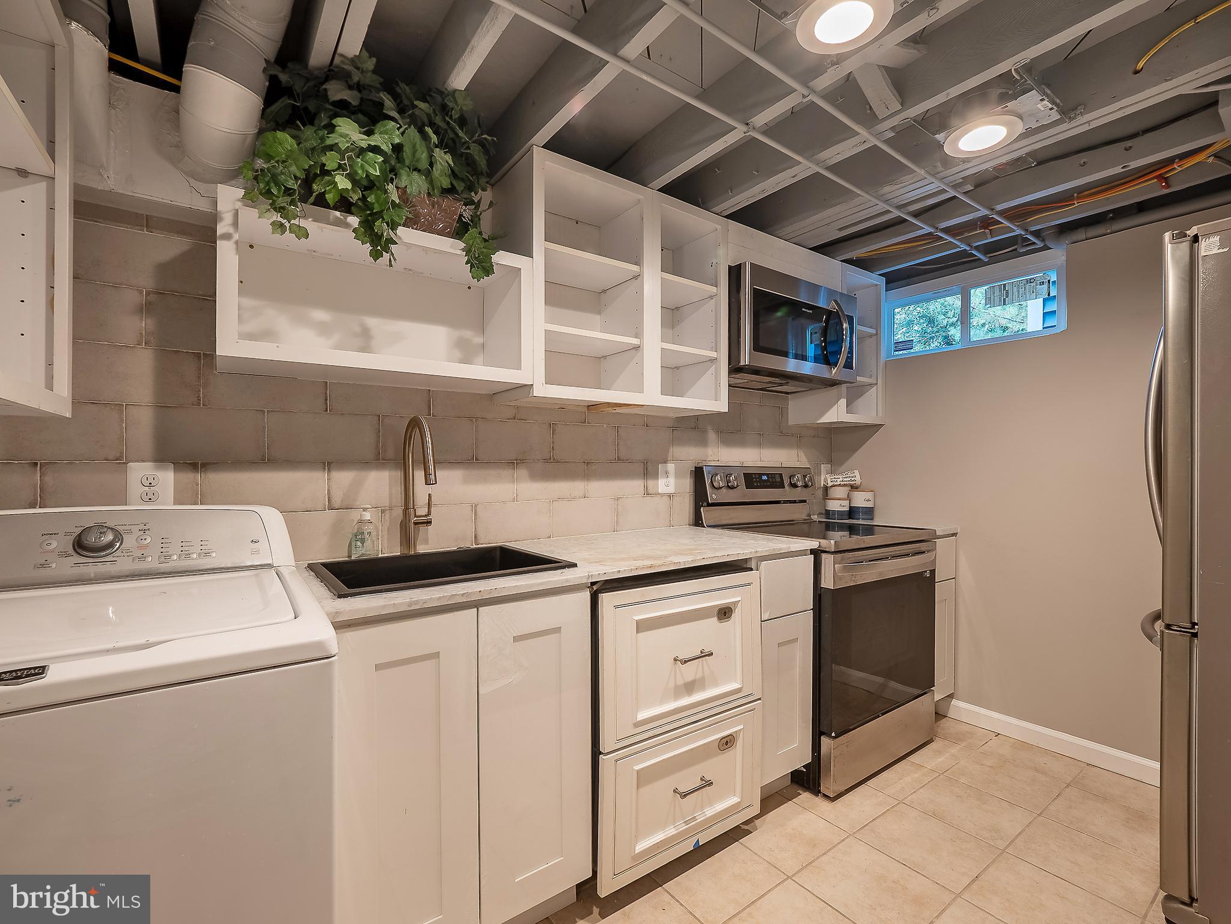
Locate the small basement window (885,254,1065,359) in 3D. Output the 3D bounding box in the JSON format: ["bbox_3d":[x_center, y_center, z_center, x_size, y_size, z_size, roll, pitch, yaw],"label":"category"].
[{"bbox_3d":[1.691,-0.715,2.397,0.070,0.330,0.735,0,0,-36],"label":"small basement window"}]

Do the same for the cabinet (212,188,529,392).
[{"bbox_3d":[-0.676,-0.439,1.493,0.780,0.393,0.321,1,0,-33],"label":"cabinet"}]

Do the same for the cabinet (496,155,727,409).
[{"bbox_3d":[0.013,-0.599,1.941,0.862,0.783,0.321,1,0,-33],"label":"cabinet"}]

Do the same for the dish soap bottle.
[{"bbox_3d":[-0.759,0.210,1.502,0.079,0.159,0.049,0,0,-33],"label":"dish soap bottle"}]

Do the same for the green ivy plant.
[{"bbox_3d":[-0.666,-0.809,1.431,0.653,0.530,0.347,1,0,-33],"label":"green ivy plant"}]

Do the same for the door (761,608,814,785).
[{"bbox_3d":[0.629,0.861,1.842,0.285,0.580,0.025,0,0,-32],"label":"door"}]

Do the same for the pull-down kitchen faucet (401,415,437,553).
[{"bbox_3d":[-0.575,0.076,1.494,0.092,0.427,0.245,0,0,-33],"label":"pull-down kitchen faucet"}]

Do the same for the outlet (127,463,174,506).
[{"bbox_3d":[-1.185,0.069,1.267,0.088,0.132,0.009,0,0,-33],"label":"outlet"}]

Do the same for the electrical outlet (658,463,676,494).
[{"bbox_3d":[0.231,0.073,2.224,0.088,0.132,0.009,0,0,-33],"label":"electrical outlet"}]

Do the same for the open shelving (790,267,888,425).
[{"bbox_3d":[1.168,-0.573,2.656,0.400,0.766,0.326,0,0,-33],"label":"open shelving"}]

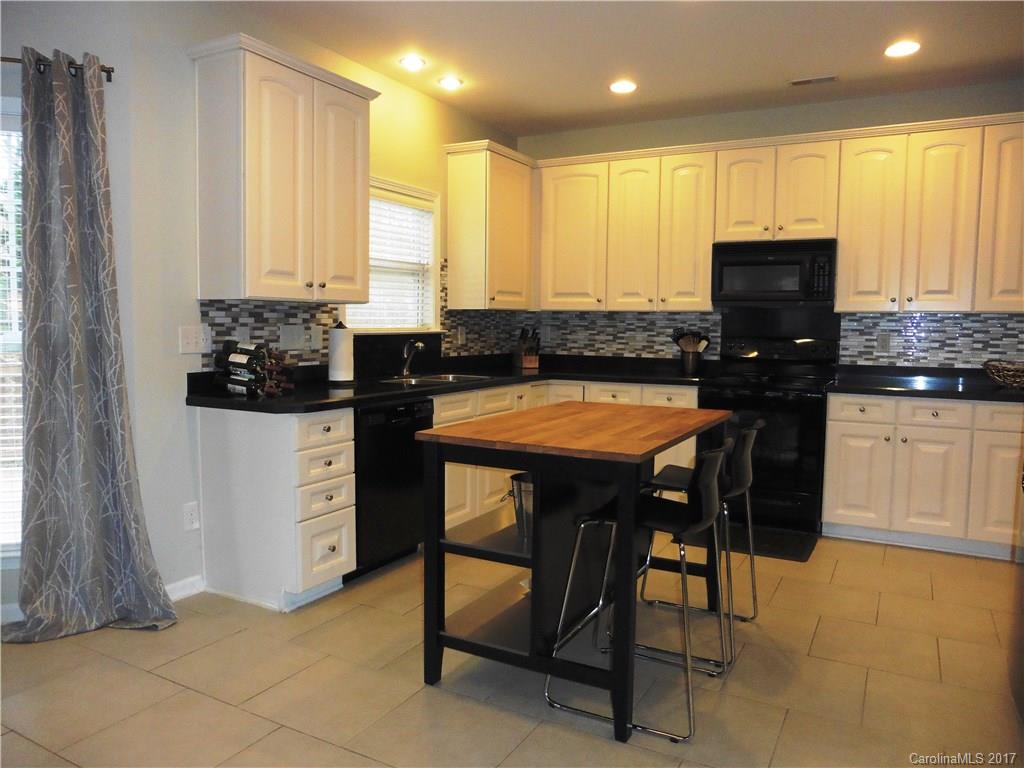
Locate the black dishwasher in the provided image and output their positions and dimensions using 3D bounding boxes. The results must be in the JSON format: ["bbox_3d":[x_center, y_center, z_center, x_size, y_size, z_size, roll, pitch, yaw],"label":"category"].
[{"bbox_3d":[-0.836,0.487,3.760,0.624,0.820,0.615,3,5,29],"label":"black dishwasher"}]

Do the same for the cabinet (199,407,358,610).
[{"bbox_3d":[-1.085,0.542,3.333,0.624,0.875,0.368,3,5,29],"label":"cabinet"}]

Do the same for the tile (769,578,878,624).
[{"bbox_3d":[1.483,1.023,3.355,0.445,0.012,0.438,3,6,28],"label":"tile"}]

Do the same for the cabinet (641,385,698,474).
[{"bbox_3d":[1.185,0.425,5.000,0.383,0.875,0.647,3,5,29],"label":"cabinet"}]

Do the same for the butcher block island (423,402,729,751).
[{"bbox_3d":[0.316,0.589,2.815,0.799,0.891,1.240,3,5,29],"label":"butcher block island"}]

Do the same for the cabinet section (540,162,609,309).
[{"bbox_3d":[0.541,-1.093,5.469,0.542,1.066,0.323,3,6,29],"label":"cabinet section"}]

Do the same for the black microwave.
[{"bbox_3d":[1.777,-0.740,4.787,0.761,0.406,0.385,3,6,28],"label":"black microwave"}]

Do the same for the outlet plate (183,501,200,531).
[{"bbox_3d":[-1.474,0.611,3.276,0.008,0.120,0.076,3,6,28],"label":"outlet plate"}]

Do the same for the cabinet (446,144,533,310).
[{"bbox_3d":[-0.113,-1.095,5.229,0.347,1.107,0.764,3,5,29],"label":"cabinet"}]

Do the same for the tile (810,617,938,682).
[{"bbox_3d":[1.469,1.066,2.870,0.452,0.012,0.437,3,6,28],"label":"tile"}]

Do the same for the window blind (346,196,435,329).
[{"bbox_3d":[-0.764,-0.757,4.506,0.050,0.813,0.865,3,6,28],"label":"window blind"}]

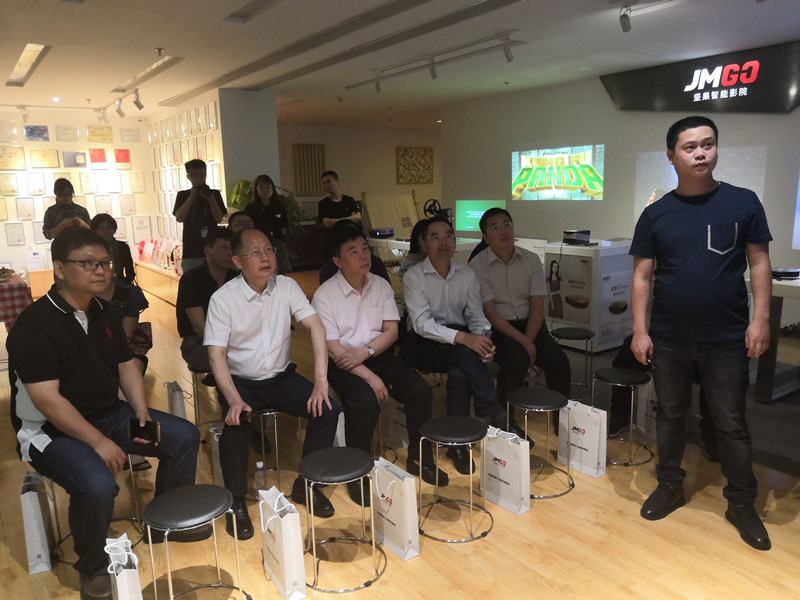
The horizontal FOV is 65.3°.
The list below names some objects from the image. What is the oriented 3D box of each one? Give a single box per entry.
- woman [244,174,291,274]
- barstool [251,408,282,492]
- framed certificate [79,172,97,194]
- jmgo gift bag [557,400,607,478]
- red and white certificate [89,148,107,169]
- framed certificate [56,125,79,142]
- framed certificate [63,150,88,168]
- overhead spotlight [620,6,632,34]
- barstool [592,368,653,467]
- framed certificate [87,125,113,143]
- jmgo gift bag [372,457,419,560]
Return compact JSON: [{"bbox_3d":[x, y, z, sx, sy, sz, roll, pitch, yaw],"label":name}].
[{"bbox_3d":[-1.361,-0.486,6.554,0.460,1.616,0.280,-5,11,-14],"label":"woman"},{"bbox_3d":[-0.659,0.718,3.124,0.350,0.455,0.350,-2,11,0],"label":"barstool"},{"bbox_3d":[-4.613,-1.724,9.250,0.210,0.305,0.025,-9,13,-33],"label":"framed certificate"},{"bbox_3d":[0.942,0.709,3.224,0.080,0.335,0.255,-10,13,-37],"label":"jmgo gift bag"},{"bbox_3d":[-4.800,-2.241,9.934,0.225,0.312,0.020,-9,13,-35],"label":"red and white certificate"},{"bbox_3d":[-4.796,-2.393,9.011,0.300,0.200,0.025,-9,13,-33],"label":"framed certificate"},{"bbox_3d":[-4.905,-2.114,9.427,0.310,0.220,0.025,-9,13,-34],"label":"framed certificate"},{"bbox_3d":[1.527,-1.891,4.206,0.090,0.170,0.080,-9,13,-34],"label":"overhead spotlight"},{"bbox_3d":[1.224,0.637,3.461,0.360,0.450,0.360,-2,11,0],"label":"barstool"},{"bbox_3d":[-4.431,-2.450,9.247,0.320,0.235,0.025,-9,13,-33],"label":"framed certificate"},{"bbox_3d":[-0.018,0.884,2.657,0.078,0.355,0.219,-10,13,-35],"label":"jmgo gift bag"}]

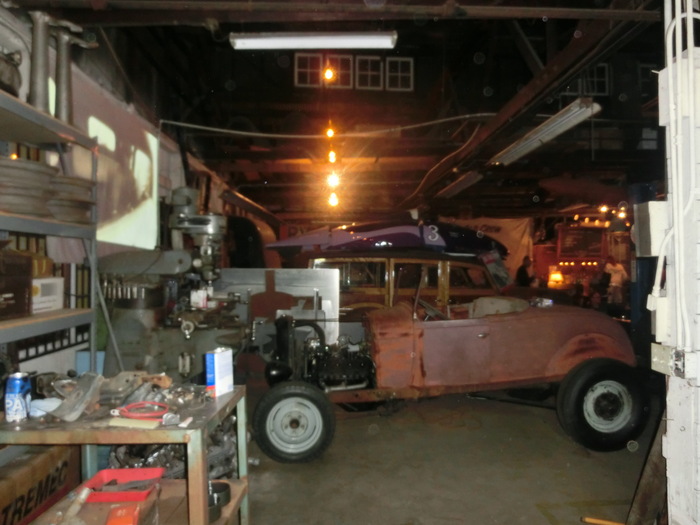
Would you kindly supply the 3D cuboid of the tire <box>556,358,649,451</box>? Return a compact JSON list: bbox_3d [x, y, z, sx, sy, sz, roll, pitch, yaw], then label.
[{"bbox_3d":[2.180,1.225,4.190,0.785,0.785,0.200,0,-1,-6],"label":"tire"}]

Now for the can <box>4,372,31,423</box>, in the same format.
[{"bbox_3d":[-1.012,0.409,1.480,0.066,0.122,0.066,0,-1,-30],"label":"can"}]

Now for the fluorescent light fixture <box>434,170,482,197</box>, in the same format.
[{"bbox_3d":[1.900,-1.390,8.720,0.290,0.120,2.440,-1,-1,-2],"label":"fluorescent light fixture"}]

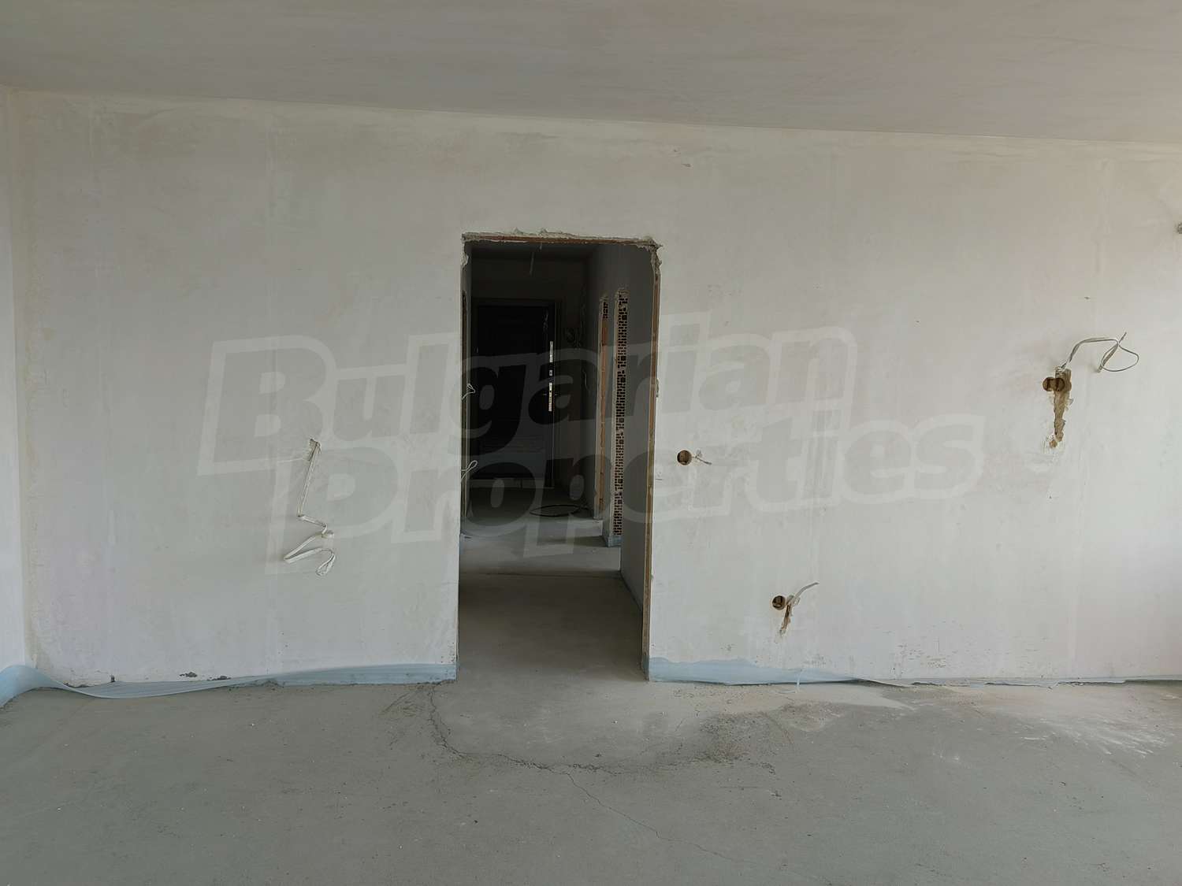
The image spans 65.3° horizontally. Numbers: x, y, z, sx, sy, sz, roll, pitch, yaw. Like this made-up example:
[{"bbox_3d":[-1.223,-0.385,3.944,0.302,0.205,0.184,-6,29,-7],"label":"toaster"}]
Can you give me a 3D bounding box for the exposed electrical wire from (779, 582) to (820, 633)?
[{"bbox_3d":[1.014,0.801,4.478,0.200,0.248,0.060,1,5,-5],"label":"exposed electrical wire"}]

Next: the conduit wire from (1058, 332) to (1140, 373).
[{"bbox_3d":[2.465,-0.436,4.470,0.400,0.190,0.100,1,5,-5],"label":"conduit wire"}]

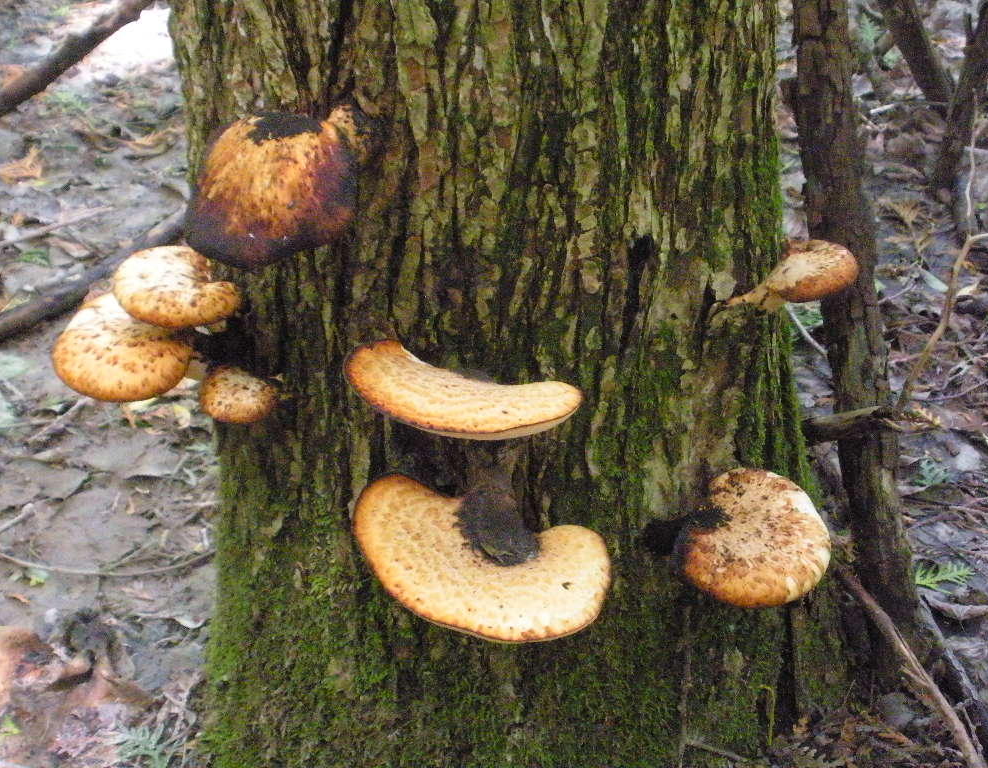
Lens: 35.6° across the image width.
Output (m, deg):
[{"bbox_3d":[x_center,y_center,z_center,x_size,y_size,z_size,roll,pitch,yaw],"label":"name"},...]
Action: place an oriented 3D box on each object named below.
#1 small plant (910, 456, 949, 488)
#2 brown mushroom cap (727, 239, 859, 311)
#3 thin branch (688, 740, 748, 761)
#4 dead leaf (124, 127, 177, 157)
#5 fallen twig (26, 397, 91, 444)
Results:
[{"bbox_3d":[0.510,0.104,1.803,0.044,0.018,0.042,-2,32,0],"label":"small plant"},{"bbox_3d":[0.232,-0.085,1.200,0.100,0.042,0.070,11,34,19],"label":"brown mushroom cap"},{"bbox_3d":[0.209,0.344,1.439,0.058,0.007,0.007,12,35,22],"label":"thin branch"},{"bbox_3d":[-0.607,-0.428,2.717,0.088,0.026,0.070,-2,32,0],"label":"dead leaf"},{"bbox_3d":[-0.553,0.046,1.959,0.011,0.011,0.110,16,36,26],"label":"fallen twig"}]

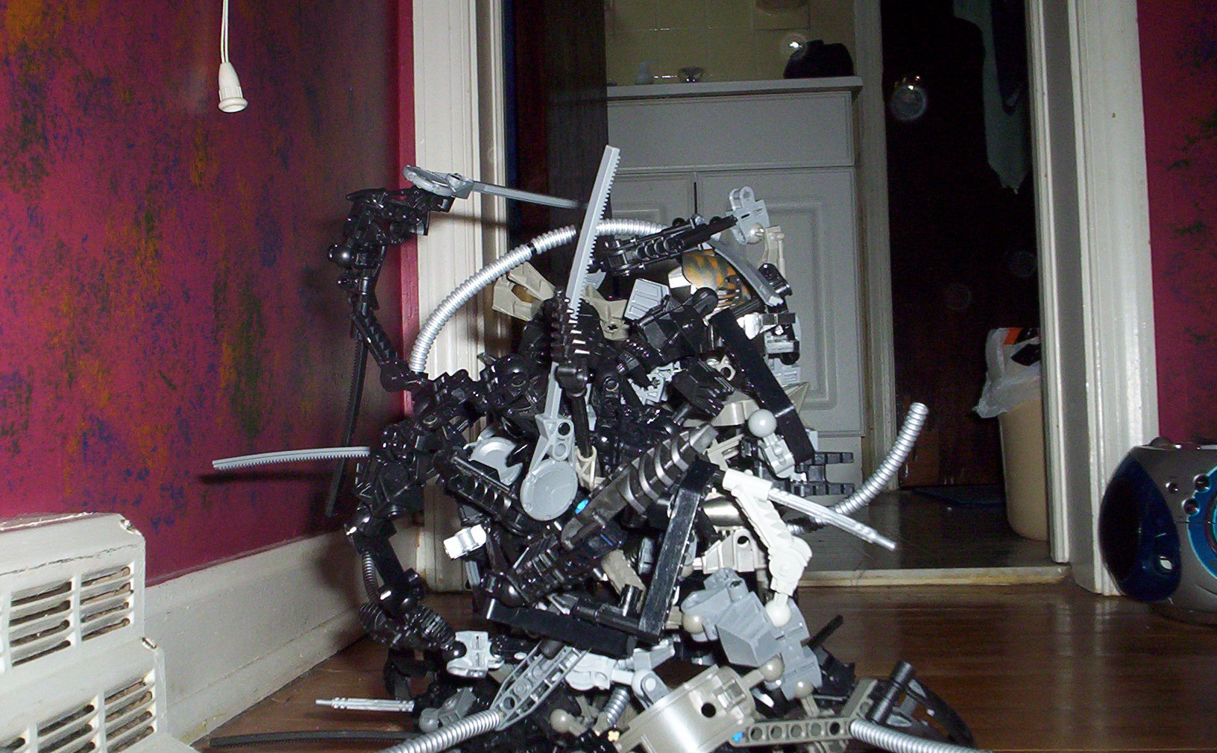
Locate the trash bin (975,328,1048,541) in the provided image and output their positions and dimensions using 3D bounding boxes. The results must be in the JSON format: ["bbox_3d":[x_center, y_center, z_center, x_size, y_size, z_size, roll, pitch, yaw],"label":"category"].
[{"bbox_3d":[0.653,0.081,1.940,0.220,0.290,0.220,-1,-2,0],"label":"trash bin"}]

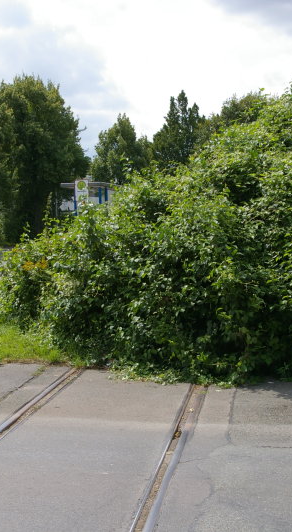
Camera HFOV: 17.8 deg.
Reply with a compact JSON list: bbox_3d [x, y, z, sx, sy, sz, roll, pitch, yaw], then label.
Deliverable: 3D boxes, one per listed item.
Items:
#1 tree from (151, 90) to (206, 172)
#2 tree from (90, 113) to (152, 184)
[{"bbox_3d":[3.050,-9.150,85.000,5.500,13.700,5.500,0,3,0],"label":"tree"},{"bbox_3d":[-2.200,-8.150,85.000,6.000,11.800,6.000,0,3,0],"label":"tree"}]

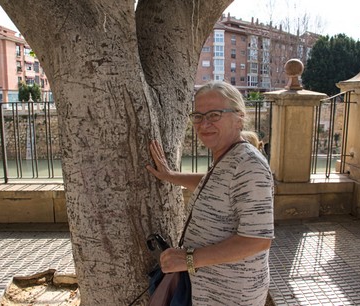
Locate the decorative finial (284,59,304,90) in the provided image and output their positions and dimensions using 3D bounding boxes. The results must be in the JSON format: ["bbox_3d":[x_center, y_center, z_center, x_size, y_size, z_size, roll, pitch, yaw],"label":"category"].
[{"bbox_3d":[1.563,-1.066,4.700,0.262,0.430,0.262,-1,8,-6],"label":"decorative finial"}]

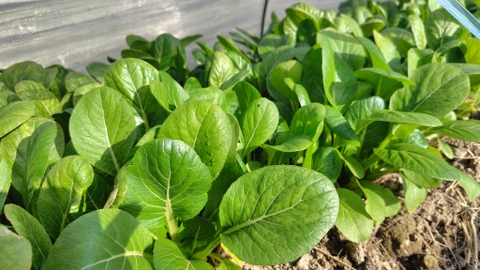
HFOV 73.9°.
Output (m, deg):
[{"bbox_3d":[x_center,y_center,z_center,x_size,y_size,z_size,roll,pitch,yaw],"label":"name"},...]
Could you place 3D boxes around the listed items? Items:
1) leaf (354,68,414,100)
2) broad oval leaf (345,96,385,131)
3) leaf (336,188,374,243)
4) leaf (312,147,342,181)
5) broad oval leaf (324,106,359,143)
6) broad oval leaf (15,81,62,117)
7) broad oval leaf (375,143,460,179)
[{"bbox_3d":[0.344,-0.123,0.760,0.135,0.081,0.050,14,16,24],"label":"leaf"},{"bbox_3d":[0.277,-0.046,0.710,0.074,0.030,0.098,30,70,24],"label":"broad oval leaf"},{"bbox_3d":[0.199,0.143,0.560,0.070,0.028,0.096,-26,72,-9],"label":"leaf"},{"bbox_3d":[0.159,0.054,0.580,0.071,0.025,0.064,-42,69,-12],"label":"leaf"},{"bbox_3d":[0.213,-0.022,0.670,0.062,0.035,0.101,-37,73,6],"label":"broad oval leaf"},{"bbox_3d":[-0.430,-0.076,0.680,0.114,0.030,0.068,39,58,15],"label":"broad oval leaf"},{"bbox_3d":[0.349,0.052,0.630,0.157,0.035,0.075,20,45,11],"label":"broad oval leaf"}]

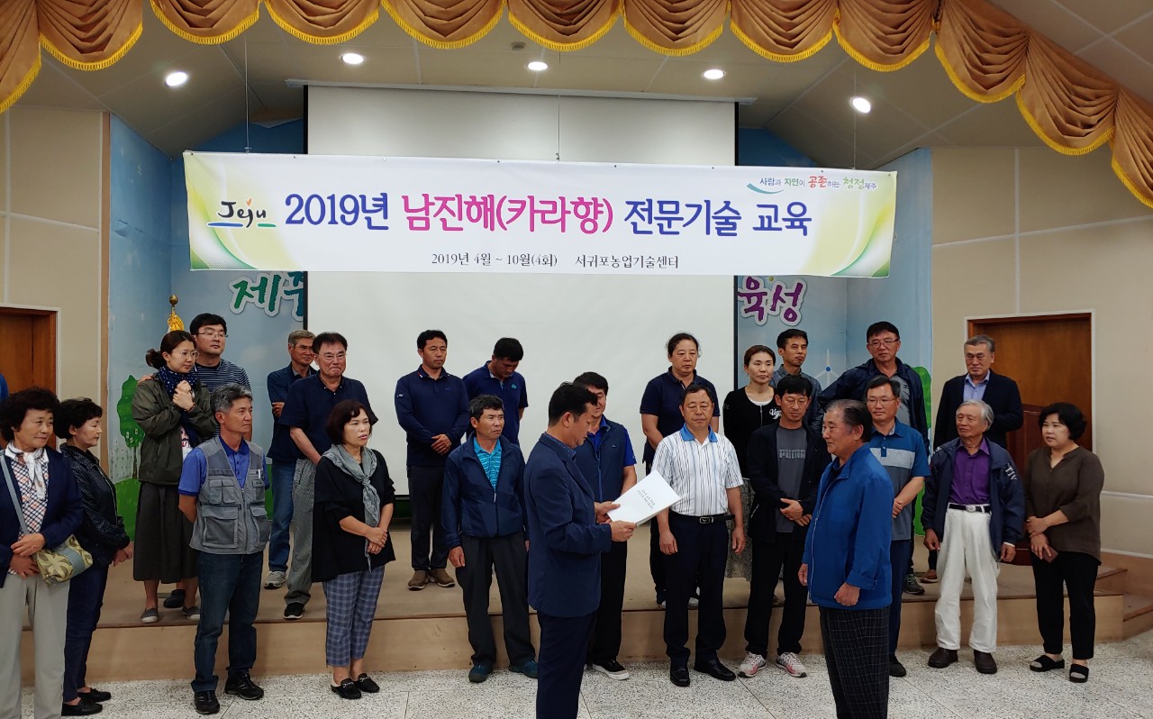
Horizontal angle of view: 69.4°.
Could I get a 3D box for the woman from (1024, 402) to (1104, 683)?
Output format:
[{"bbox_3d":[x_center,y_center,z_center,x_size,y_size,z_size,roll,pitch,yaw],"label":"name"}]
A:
[{"bbox_3d":[2.841,1.039,4.866,0.340,1.555,0.460,1,-2,-39],"label":"woman"}]

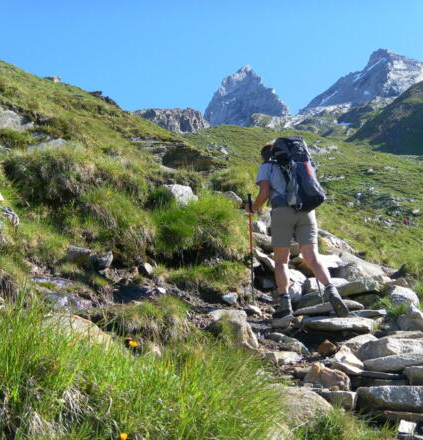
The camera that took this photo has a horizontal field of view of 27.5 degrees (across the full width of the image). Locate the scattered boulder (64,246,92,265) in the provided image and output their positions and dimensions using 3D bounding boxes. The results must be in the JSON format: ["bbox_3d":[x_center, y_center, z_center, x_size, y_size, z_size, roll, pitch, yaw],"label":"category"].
[{"bbox_3d":[-1.292,0.345,8.400,0.260,0.170,0.220,0,-1,0],"label":"scattered boulder"}]

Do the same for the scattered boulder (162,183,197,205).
[{"bbox_3d":[-0.358,-0.283,10.000,0.410,0.250,0.340,0,-1,0],"label":"scattered boulder"}]

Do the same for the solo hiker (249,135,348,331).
[{"bbox_3d":[0.775,0.085,7.700,0.660,1.620,0.850,1,-1,-34],"label":"solo hiker"}]

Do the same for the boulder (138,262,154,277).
[{"bbox_3d":[-0.631,0.481,8.400,0.150,0.130,0.140,0,-1,0],"label":"boulder"}]

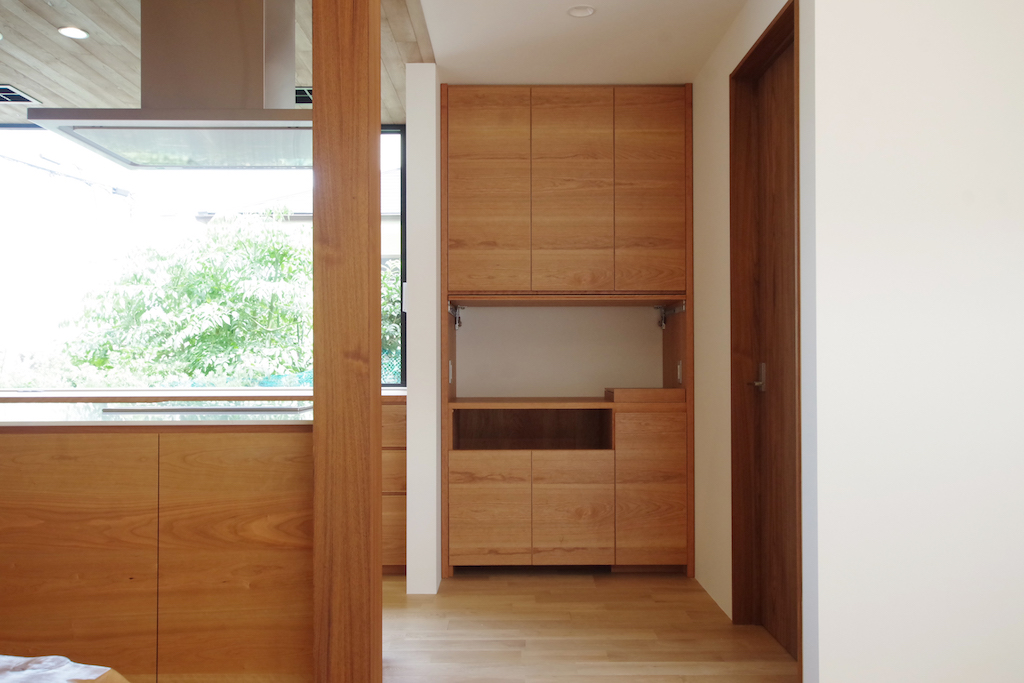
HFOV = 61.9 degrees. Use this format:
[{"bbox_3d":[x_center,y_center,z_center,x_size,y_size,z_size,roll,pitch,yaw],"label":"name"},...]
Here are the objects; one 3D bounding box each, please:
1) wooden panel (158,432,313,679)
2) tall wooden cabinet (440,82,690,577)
[{"bbox_3d":[-0.824,0.660,2.570,0.485,0.775,0.030,0,-1,0],"label":"wooden panel"},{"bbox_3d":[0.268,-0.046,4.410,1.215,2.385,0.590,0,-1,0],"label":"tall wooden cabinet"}]

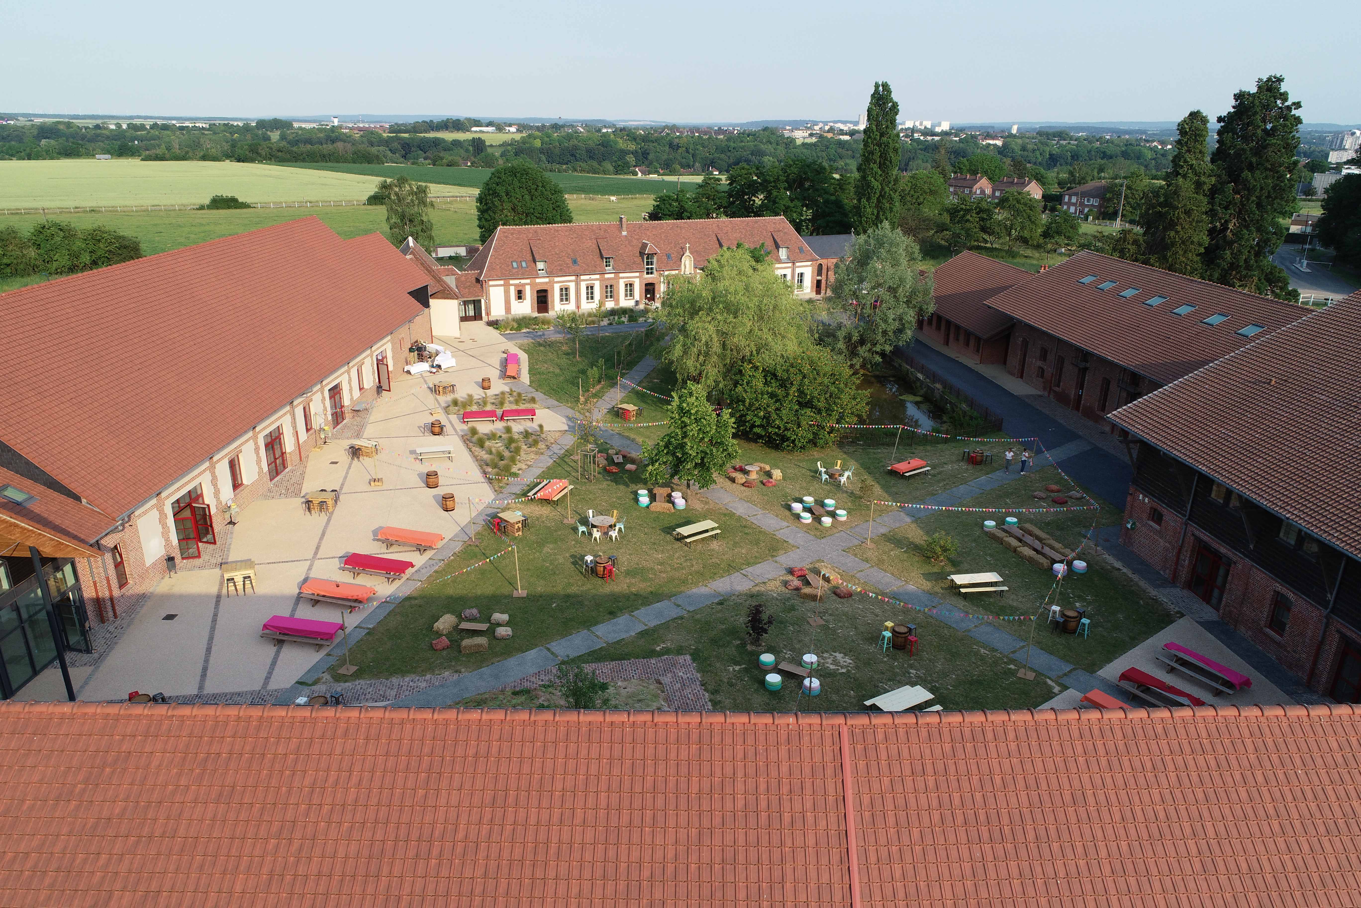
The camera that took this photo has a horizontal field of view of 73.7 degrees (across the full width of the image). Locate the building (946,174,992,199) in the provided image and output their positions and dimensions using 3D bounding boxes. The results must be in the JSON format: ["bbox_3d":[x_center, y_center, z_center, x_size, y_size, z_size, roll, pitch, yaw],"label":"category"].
[{"bbox_3d":[75.030,-67.852,233.061,8.000,7.900,8.800,-12,24,-30],"label":"building"}]

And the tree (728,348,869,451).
[{"bbox_3d":[7.949,-4.331,61.108,9.300,6.000,8.300,3,21,7],"label":"tree"}]

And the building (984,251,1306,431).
[{"bbox_3d":[38.948,-8.370,69.387,18.190,9.650,32.900,-2,20,-6],"label":"building"}]

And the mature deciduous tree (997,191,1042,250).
[{"bbox_3d":[56.789,-39.236,152.745,7.600,9.700,7.600,8,21,19],"label":"mature deciduous tree"}]

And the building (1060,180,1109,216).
[{"bbox_3d":[93.604,-56.987,203.659,9.000,8.200,15.000,-3,21,-10],"label":"building"}]

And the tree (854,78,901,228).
[{"bbox_3d":[28.874,-40.557,132.107,6.200,24.800,6.200,4,21,11],"label":"tree"}]

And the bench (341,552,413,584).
[{"bbox_3d":[-14.334,5.493,43.243,3.170,0.770,1.410,6,21,15],"label":"bench"}]

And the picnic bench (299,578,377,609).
[{"bbox_3d":[-14.813,6.175,39.527,3.100,0.770,1.500,6,21,15],"label":"picnic bench"}]

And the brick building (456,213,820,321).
[{"bbox_3d":[-3.734,-23.599,109.533,42.700,9.700,9.300,-8,22,-22],"label":"brick building"}]

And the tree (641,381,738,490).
[{"bbox_3d":[0.565,-0.473,50.358,5.500,7.200,5.500,0,20,0],"label":"tree"}]

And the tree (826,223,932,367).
[{"bbox_3d":[17.576,-14.350,79.987,9.800,11.700,9.400,5,21,12],"label":"tree"}]

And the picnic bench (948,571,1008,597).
[{"bbox_3d":[13.777,6.082,42.104,2.250,0.770,1.580,-3,21,-9],"label":"picnic bench"}]

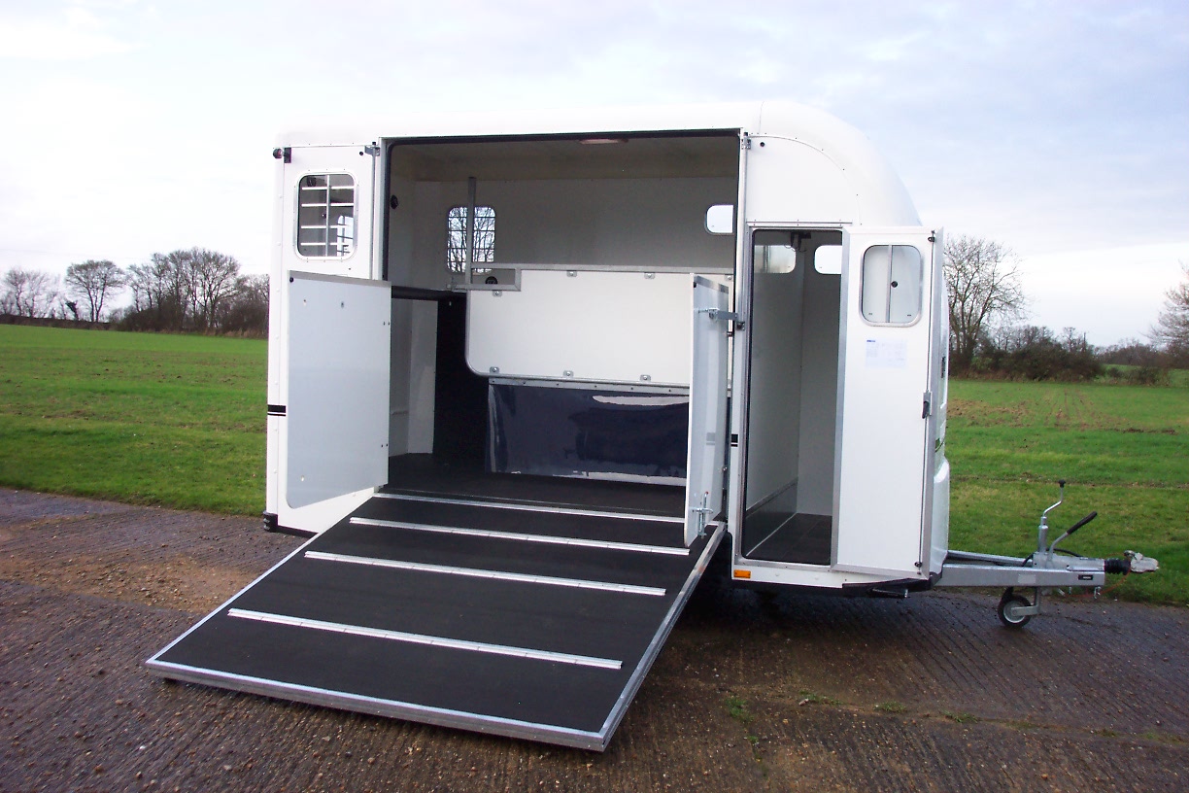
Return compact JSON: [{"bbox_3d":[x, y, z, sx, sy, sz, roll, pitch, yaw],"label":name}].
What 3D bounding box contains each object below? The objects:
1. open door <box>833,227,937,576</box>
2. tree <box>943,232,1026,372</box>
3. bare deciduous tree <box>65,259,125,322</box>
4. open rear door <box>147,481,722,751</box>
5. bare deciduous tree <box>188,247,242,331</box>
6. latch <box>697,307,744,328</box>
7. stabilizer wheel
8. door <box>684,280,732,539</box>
[{"bbox_3d":[1.533,0.034,6.096,0.511,1.831,0.045,3,4,24],"label":"open door"},{"bbox_3d":[22.678,-5.500,70.000,6.942,8.471,6.942,3,3,18],"label":"tree"},{"bbox_3d":[-74.371,-15.539,172.000,8.962,9.829,8.962,1,3,-23],"label":"bare deciduous tree"},{"bbox_3d":[-0.670,1.016,5.933,2.249,0.060,2.158,2,17,19],"label":"open rear door"},{"bbox_3d":[-49.353,-13.804,150.000,7.564,11.093,7.564,1,3,-18],"label":"bare deciduous tree"},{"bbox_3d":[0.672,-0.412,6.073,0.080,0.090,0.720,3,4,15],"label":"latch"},{"bbox_3d":[2.468,1.265,6.785,0.200,0.203,0.060,3,4,20],"label":"stabilizer wheel"},{"bbox_3d":[0.579,0.050,5.939,0.035,1.276,1.087,3,4,15],"label":"door"}]

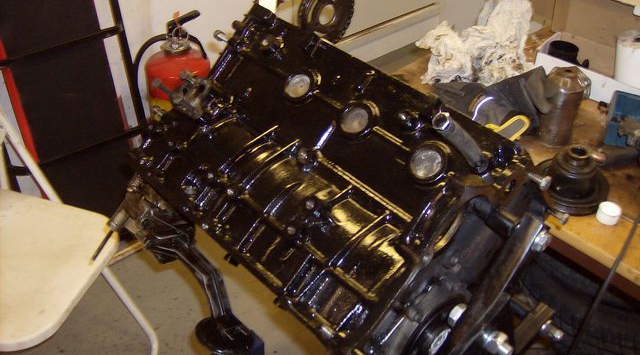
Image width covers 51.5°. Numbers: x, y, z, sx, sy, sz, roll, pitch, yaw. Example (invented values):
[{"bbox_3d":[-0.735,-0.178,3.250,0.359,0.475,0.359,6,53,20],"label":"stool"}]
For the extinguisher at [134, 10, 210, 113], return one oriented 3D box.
[{"bbox_3d":[-0.408,-0.207,1.925,0.205,0.550,0.180,-18,38,-27],"label":"extinguisher"}]

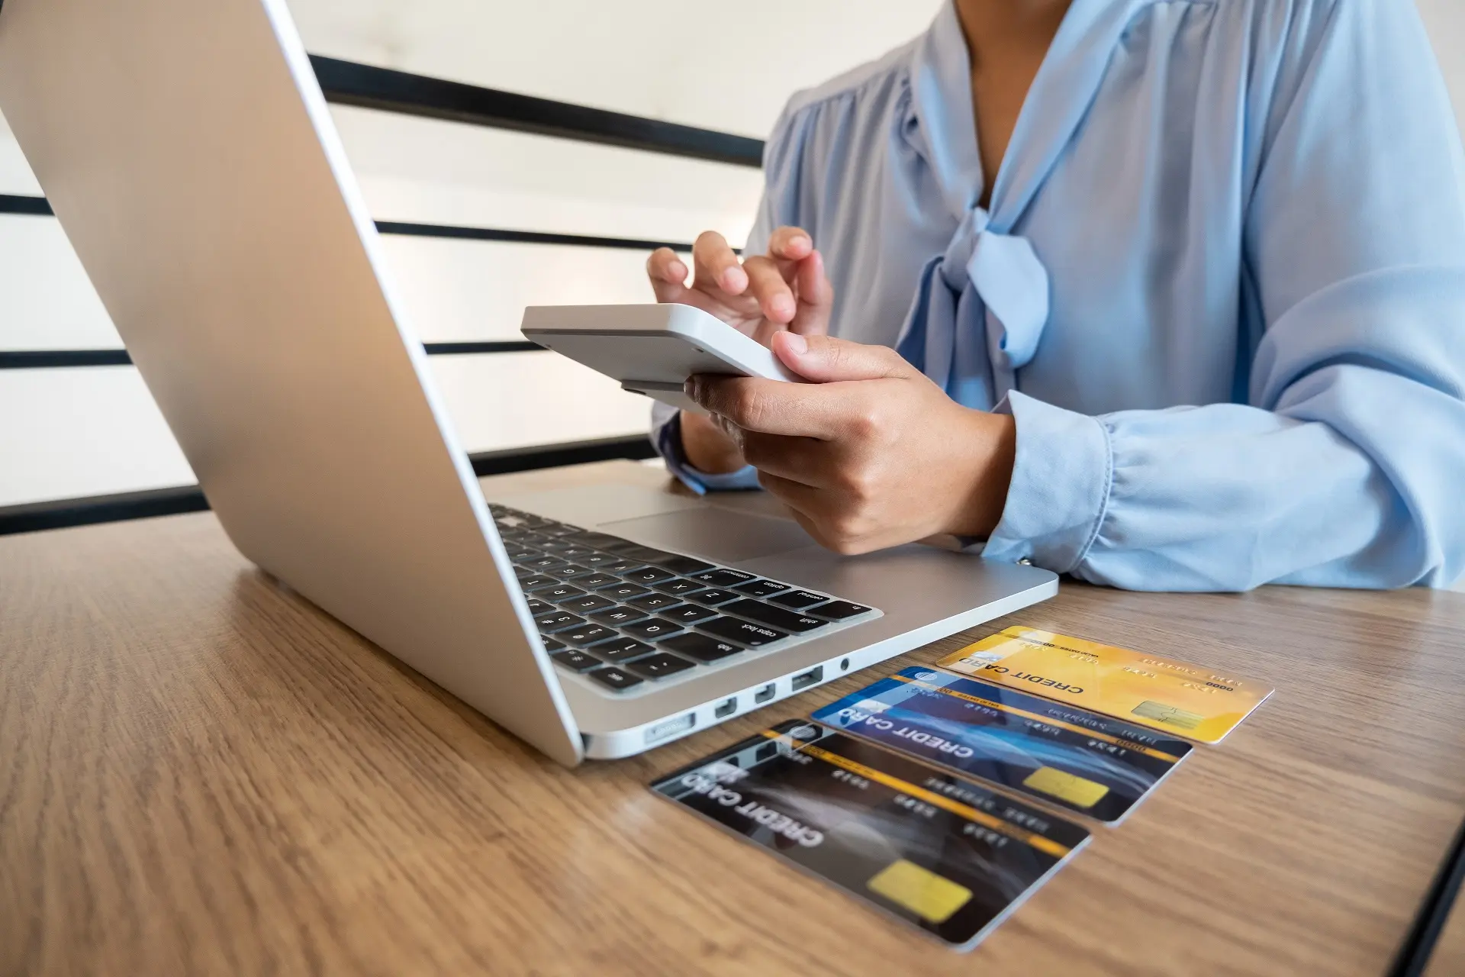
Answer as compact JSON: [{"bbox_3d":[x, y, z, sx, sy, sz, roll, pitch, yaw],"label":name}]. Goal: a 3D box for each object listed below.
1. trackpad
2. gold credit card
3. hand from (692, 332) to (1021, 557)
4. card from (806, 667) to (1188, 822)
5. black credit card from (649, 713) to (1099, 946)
[{"bbox_3d":[-0.006,0.021,0.455,0.074,0.002,0.103,-10,14,-42],"label":"trackpad"},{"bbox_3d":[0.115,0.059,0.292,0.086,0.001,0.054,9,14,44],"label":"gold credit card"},{"bbox_3d":[0.049,-0.021,0.387,0.130,0.086,0.078,0,10,6],"label":"hand"},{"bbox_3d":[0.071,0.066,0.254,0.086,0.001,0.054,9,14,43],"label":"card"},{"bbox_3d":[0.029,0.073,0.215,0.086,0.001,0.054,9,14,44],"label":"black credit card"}]

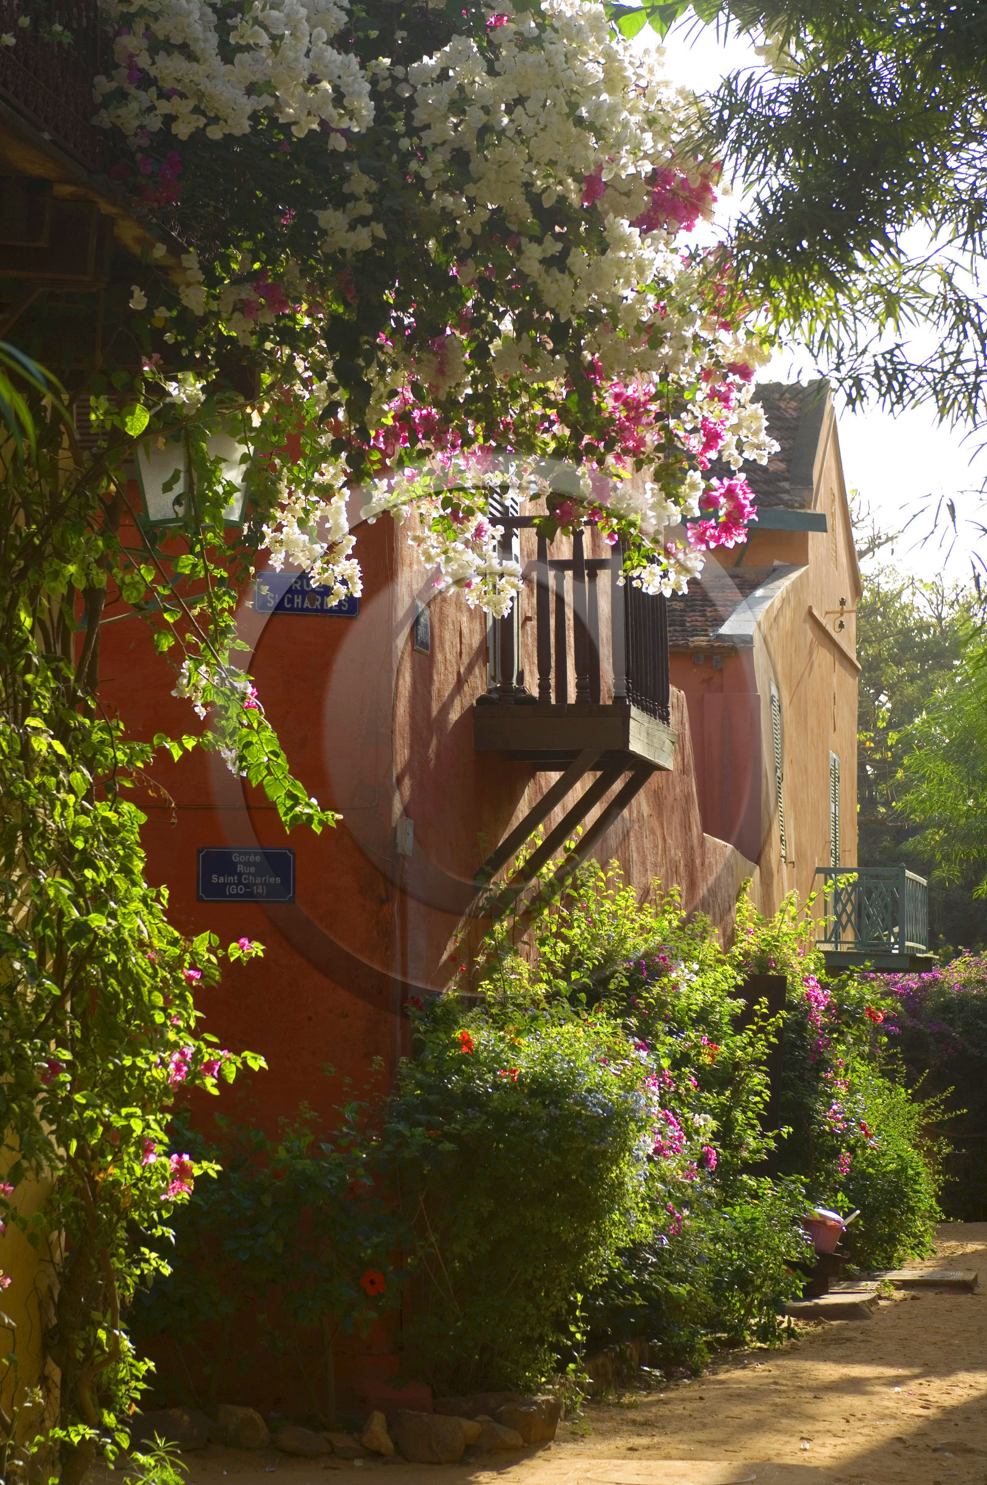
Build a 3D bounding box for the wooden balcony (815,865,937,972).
[{"bbox_3d":[4.449,2.062,42.792,1.090,1.109,4.398,-1,-4,10],"label":"wooden balcony"}]

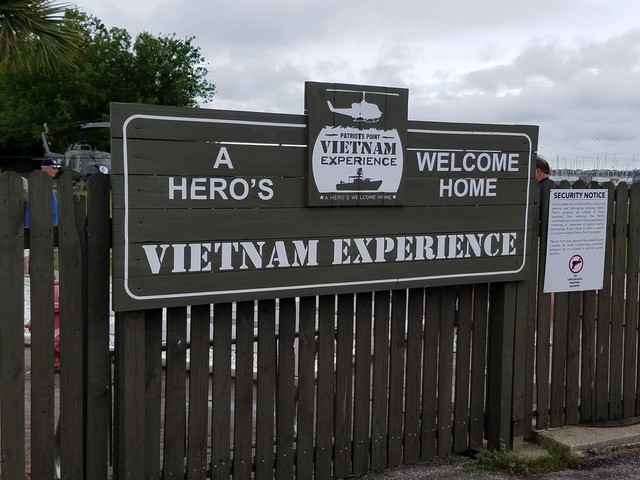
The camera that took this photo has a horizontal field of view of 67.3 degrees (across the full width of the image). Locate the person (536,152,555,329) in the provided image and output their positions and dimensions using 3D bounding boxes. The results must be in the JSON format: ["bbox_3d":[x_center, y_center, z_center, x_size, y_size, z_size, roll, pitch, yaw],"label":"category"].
[{"bbox_3d":[1.900,0.115,4.200,0.420,1.720,0.520,2,7,9],"label":"person"}]

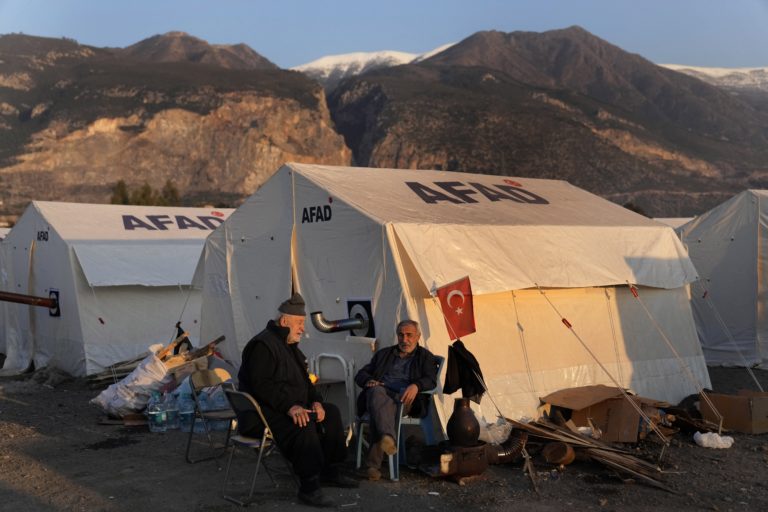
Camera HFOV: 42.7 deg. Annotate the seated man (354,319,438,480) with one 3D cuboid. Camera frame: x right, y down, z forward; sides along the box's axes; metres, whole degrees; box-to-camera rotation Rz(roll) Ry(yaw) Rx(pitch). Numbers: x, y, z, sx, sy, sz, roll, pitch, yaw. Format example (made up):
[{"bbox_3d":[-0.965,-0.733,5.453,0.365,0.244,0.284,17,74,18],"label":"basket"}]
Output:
[{"bbox_3d":[0.085,1.050,7.360,0.580,1.150,0.800,0,1,27],"label":"seated man"}]

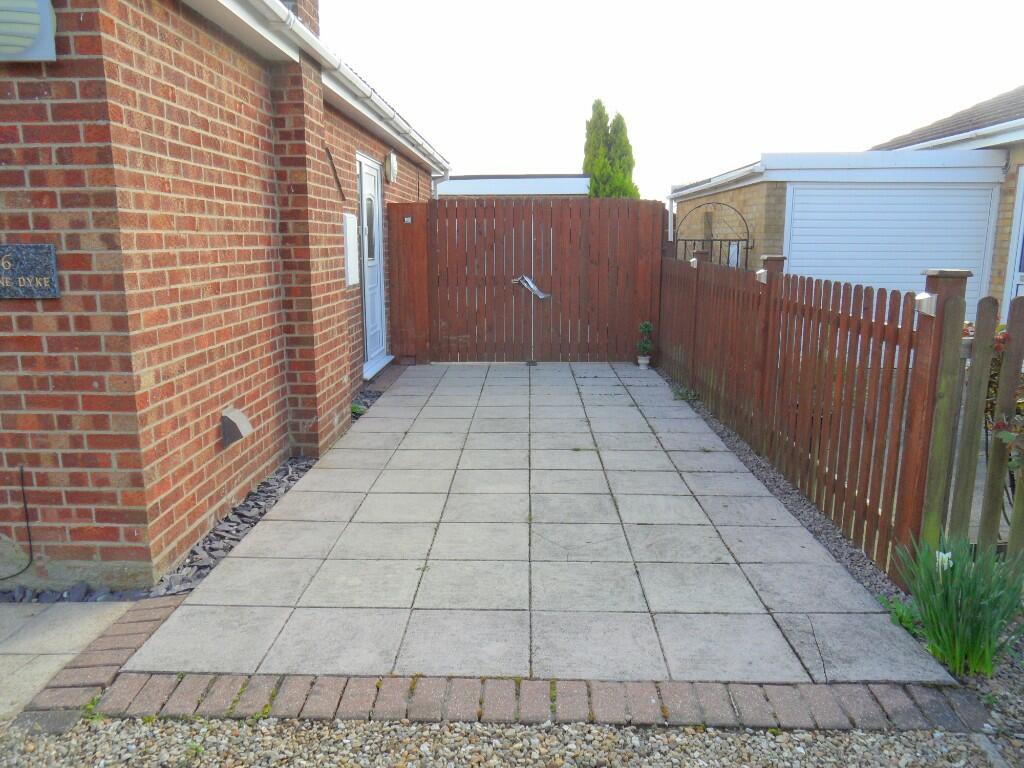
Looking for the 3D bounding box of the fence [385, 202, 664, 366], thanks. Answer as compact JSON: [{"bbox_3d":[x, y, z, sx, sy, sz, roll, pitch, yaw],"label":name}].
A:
[{"bbox_3d":[0.161,-1.171,8.191,3.177,1.873,0.103,0,12,1],"label":"fence"}]

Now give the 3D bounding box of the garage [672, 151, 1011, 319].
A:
[{"bbox_3d":[3.963,-1.807,10.144,2.546,2.329,5.092,0,12,1],"label":"garage"}]

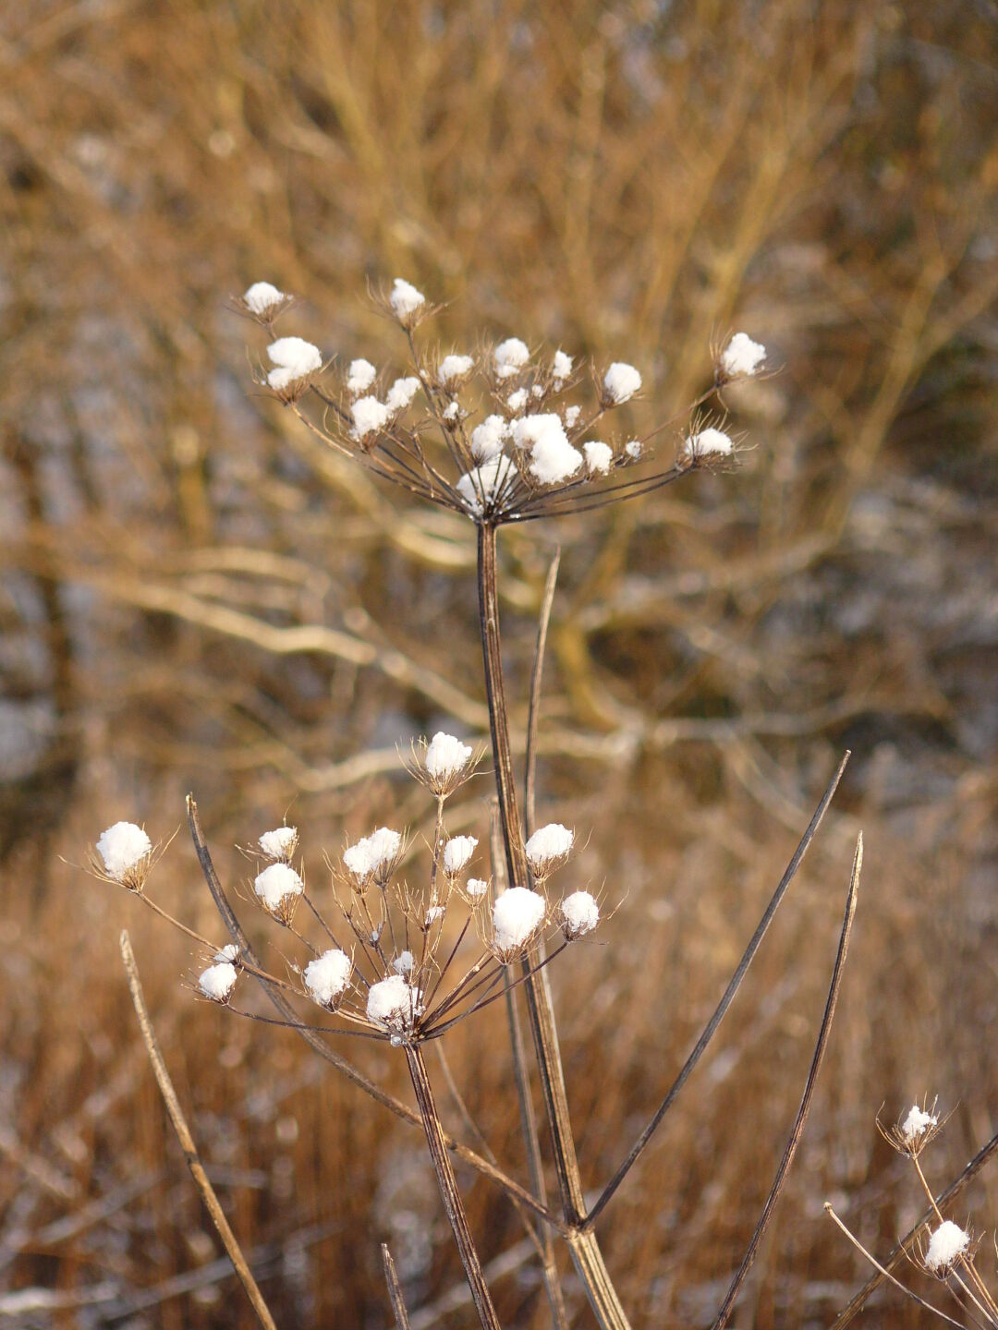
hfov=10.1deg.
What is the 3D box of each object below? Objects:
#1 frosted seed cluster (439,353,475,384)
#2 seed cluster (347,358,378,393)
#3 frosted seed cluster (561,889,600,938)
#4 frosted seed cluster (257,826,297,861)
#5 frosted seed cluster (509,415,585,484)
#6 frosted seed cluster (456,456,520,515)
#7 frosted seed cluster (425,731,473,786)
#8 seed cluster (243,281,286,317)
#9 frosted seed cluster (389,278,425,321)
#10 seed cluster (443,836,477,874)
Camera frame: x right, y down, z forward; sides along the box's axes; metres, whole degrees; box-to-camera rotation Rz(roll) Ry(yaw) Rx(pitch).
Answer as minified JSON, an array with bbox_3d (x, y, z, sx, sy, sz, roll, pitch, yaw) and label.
[{"bbox_3d":[-0.014,-0.101,1.924,0.012,0.010,0.011,0,8,0],"label":"frosted seed cluster"},{"bbox_3d":[-0.047,-0.098,1.920,0.010,0.012,0.010,0,6,0],"label":"seed cluster"},{"bbox_3d":[0.027,0.082,1.860,0.012,0.016,0.012,0,8,0],"label":"frosted seed cluster"},{"bbox_3d":[-0.073,0.059,1.870,0.013,0.011,0.012,0,6,0],"label":"frosted seed cluster"},{"bbox_3d":[0.016,-0.071,1.865,0.023,0.023,0.020,0,8,0],"label":"frosted seed cluster"},{"bbox_3d":[-0.004,-0.060,1.900,0.021,0.019,0.020,0,6,0],"label":"frosted seed cluster"},{"bbox_3d":[-0.017,0.031,1.884,0.016,0.017,0.015,0,8,0],"label":"frosted seed cluster"},{"bbox_3d":[-0.081,-0.125,1.935,0.014,0.012,0.013,0,8,0],"label":"seed cluster"},{"bbox_3d":[-0.032,-0.126,1.950,0.012,0.015,0.012,0,6,0],"label":"frosted seed cluster"},{"bbox_3d":[-0.013,0.063,1.880,0.011,0.012,0.011,0,6,0],"label":"seed cluster"}]

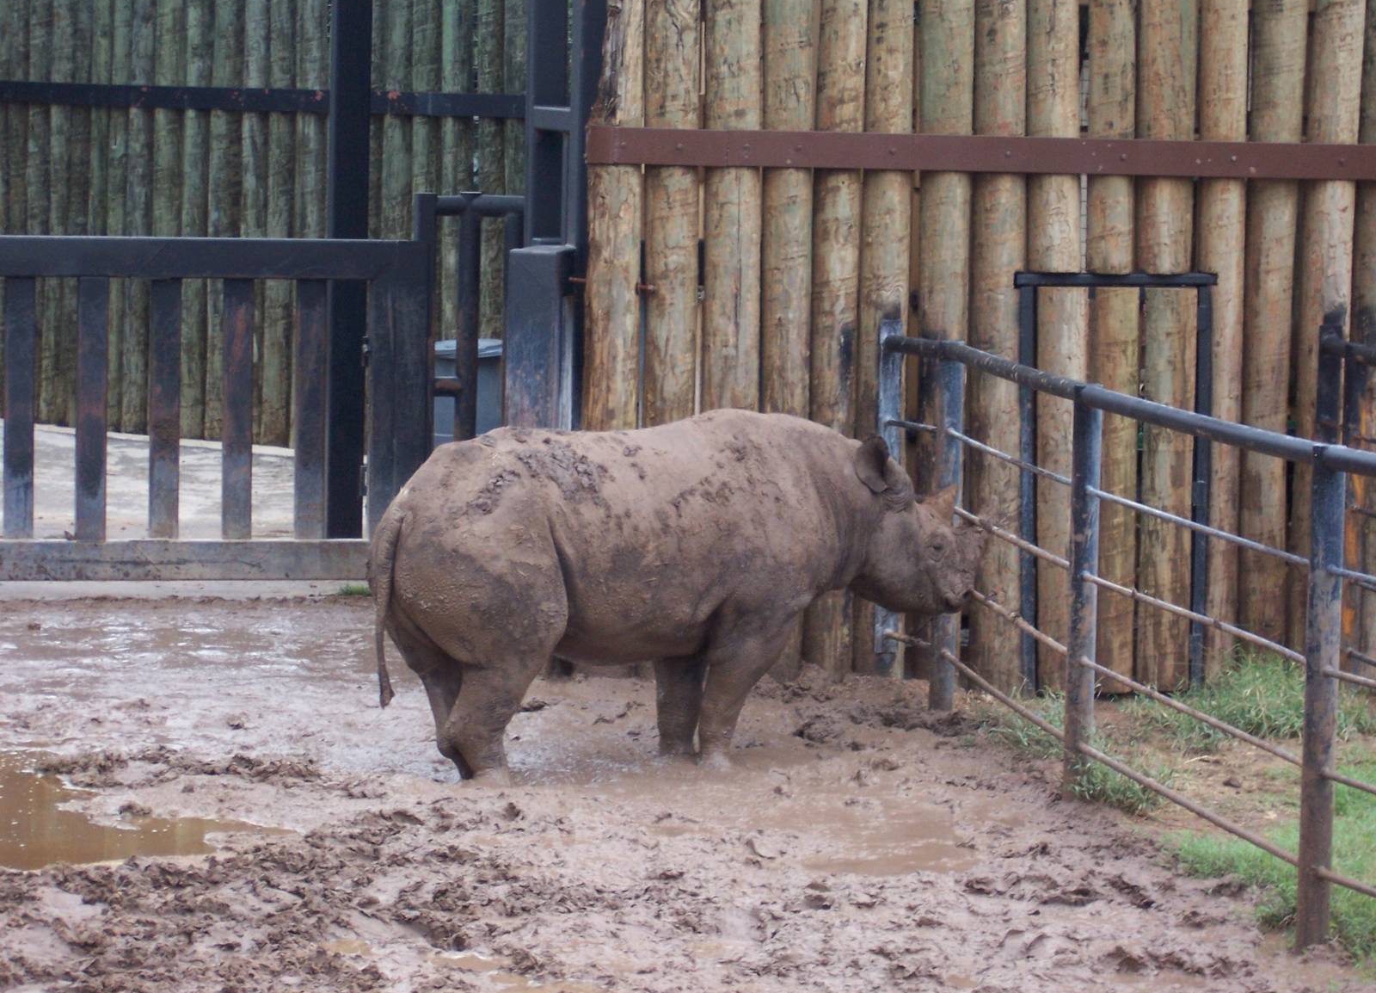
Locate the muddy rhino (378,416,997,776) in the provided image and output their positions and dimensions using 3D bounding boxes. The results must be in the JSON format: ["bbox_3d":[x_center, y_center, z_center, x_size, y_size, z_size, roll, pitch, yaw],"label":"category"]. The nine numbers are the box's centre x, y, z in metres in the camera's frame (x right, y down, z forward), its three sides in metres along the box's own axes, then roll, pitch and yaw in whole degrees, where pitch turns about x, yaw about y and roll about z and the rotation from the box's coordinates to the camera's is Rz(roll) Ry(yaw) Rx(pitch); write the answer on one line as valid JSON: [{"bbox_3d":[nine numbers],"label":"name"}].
[{"bbox_3d":[0.000,0.390,20.000,2.700,1.450,0.950,-2,5,-30],"label":"muddy rhino"}]

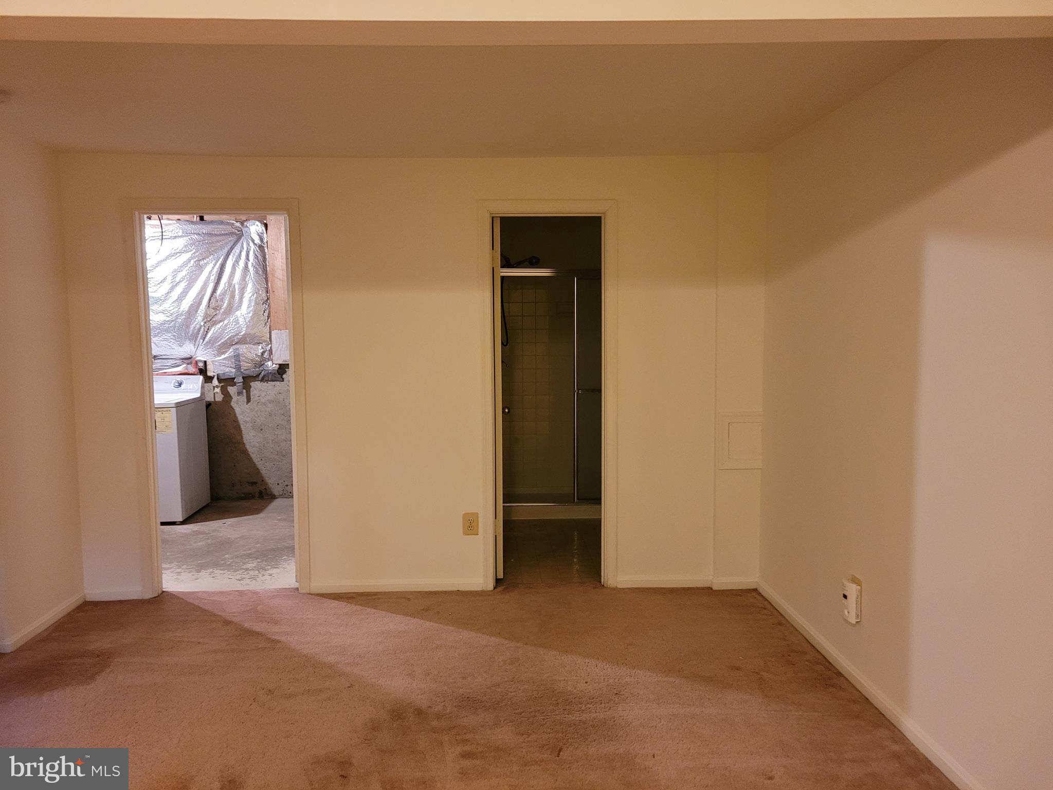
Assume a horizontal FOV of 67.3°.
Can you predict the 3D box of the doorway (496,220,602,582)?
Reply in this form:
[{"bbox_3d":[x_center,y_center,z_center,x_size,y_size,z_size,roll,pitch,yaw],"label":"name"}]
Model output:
[{"bbox_3d":[0.117,0.048,4.329,0.603,2.030,0.120,-1,5,-2],"label":"doorway"}]

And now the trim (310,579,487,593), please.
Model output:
[{"bbox_3d":[-0.701,1.041,4.330,0.958,0.072,0.015,-1,5,-2],"label":"trim"}]

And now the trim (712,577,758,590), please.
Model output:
[{"bbox_3d":[1.145,1.028,4.340,0.252,0.072,0.015,-1,5,-2],"label":"trim"}]

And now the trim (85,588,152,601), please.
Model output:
[{"bbox_3d":[-2.198,1.060,4.232,0.310,0.072,0.015,-1,5,-2],"label":"trim"}]

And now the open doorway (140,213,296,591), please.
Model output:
[{"bbox_3d":[-1.628,0.066,4.258,0.780,2.040,0.120,-1,5,-2],"label":"open doorway"}]

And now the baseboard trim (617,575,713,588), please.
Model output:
[{"bbox_3d":[0.766,1.027,4.384,0.525,0.072,0.015,-1,5,-2],"label":"baseboard trim"}]

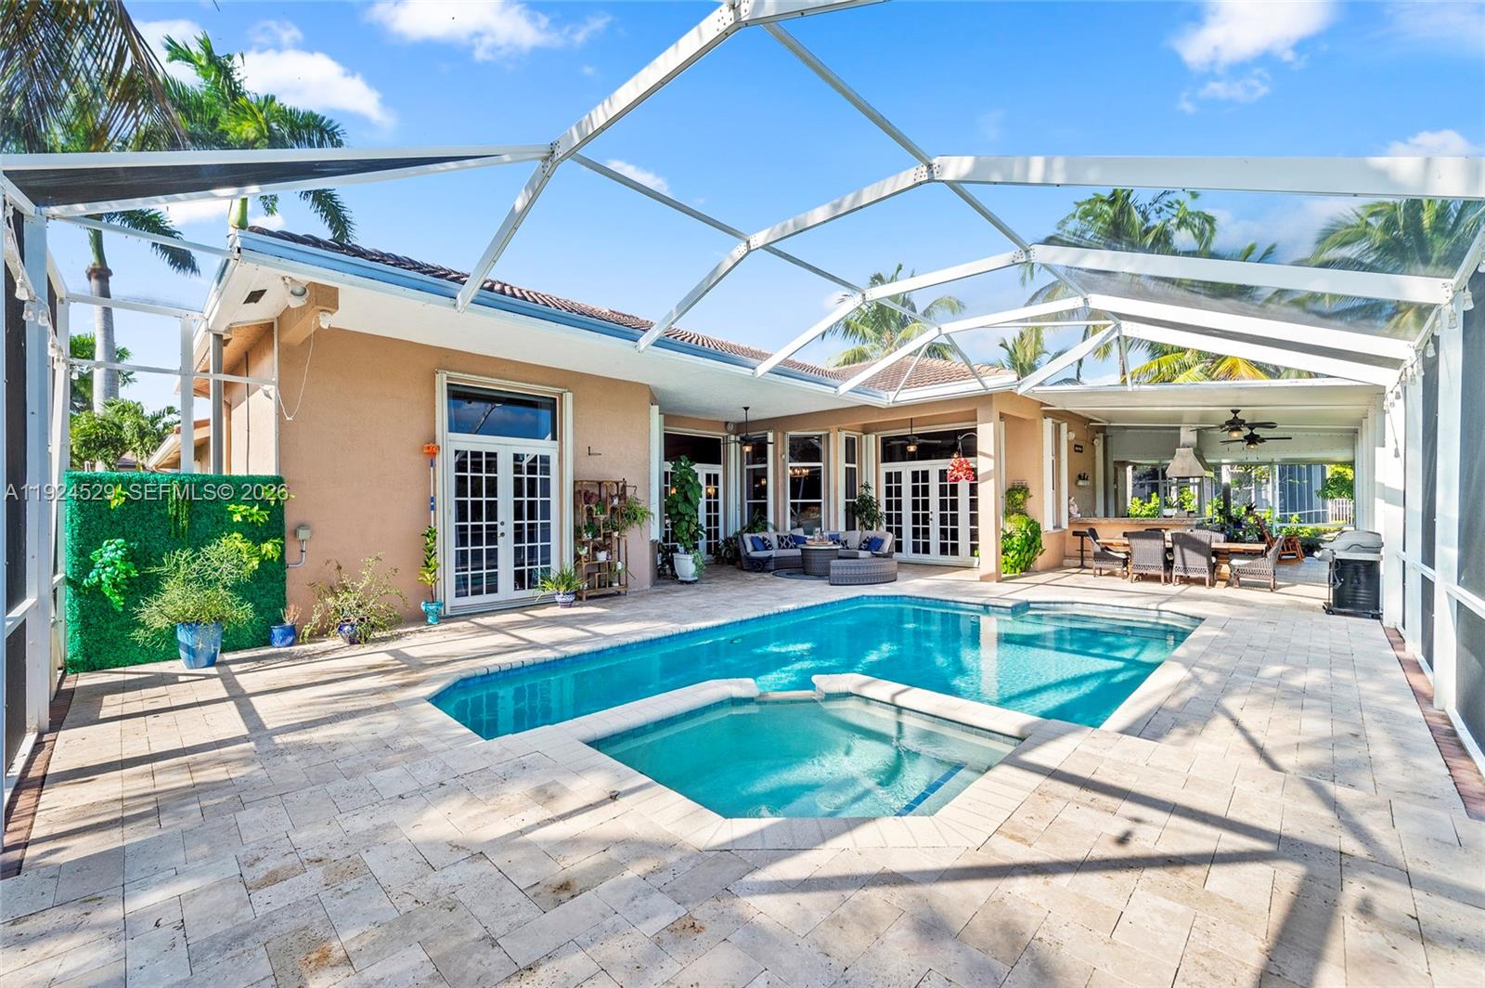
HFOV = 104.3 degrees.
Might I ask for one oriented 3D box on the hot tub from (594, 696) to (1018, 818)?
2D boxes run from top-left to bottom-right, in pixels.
[{"bbox_3d":[0.408,1.987,3.898,2.080,0.720,2.060,0,-1,-45],"label":"hot tub"}]

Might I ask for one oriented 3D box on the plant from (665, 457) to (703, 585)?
[{"bbox_3d":[-1.161,0.501,11.547,0.750,2.480,0.680,0,0,0],"label":"plant"}]

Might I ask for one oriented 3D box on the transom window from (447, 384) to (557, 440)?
[{"bbox_3d":[-3.656,-1.224,8.908,1.690,0.690,0.100,0,-1,-45],"label":"transom window"}]

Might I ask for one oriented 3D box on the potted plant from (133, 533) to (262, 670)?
[{"bbox_3d":[-5.310,1.034,5.671,0.930,1.300,0.880,1,-1,-43],"label":"potted plant"}]

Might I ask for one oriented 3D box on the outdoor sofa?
[{"bbox_3d":[1.759,1.335,13.877,3.500,0.880,1.850,0,-1,3],"label":"outdoor sofa"}]

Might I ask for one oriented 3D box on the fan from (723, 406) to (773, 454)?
[{"bbox_3d":[0.105,-1.449,13.061,1.280,1.050,1.280,0,0,0],"label":"fan"}]

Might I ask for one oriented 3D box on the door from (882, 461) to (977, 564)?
[{"bbox_3d":[4.716,0.441,14.272,2.850,2.420,0.120,-1,-1,45],"label":"door"}]

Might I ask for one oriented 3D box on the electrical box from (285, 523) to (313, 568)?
[{"bbox_3d":[-5.370,0.637,6.995,0.260,0.530,0.120,0,-1,-45],"label":"electrical box"}]

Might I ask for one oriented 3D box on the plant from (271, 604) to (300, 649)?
[{"bbox_3d":[-5.231,1.493,6.611,0.260,0.470,0.260,0,-1,-45],"label":"plant"}]

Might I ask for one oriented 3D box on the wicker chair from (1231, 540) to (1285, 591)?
[{"bbox_3d":[9.427,1.254,10.570,0.740,0.960,0.600,0,-1,45],"label":"wicker chair"}]

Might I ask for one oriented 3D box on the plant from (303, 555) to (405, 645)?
[{"bbox_3d":[-4.436,1.194,6.659,0.980,1.000,0.880,0,-1,-34],"label":"plant"}]

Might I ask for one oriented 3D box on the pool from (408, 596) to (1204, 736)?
[{"bbox_3d":[1.844,2.356,6.590,4.510,1.300,8.860,0,-1,45],"label":"pool"}]

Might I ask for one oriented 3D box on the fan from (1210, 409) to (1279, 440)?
[{"bbox_3d":[7.644,-1.074,8.950,1.330,0.460,1.330,0,-1,-45],"label":"fan"}]

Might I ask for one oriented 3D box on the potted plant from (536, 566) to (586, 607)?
[{"bbox_3d":[-2.801,1.412,8.891,0.660,0.610,0.600,0,0,0],"label":"potted plant"}]

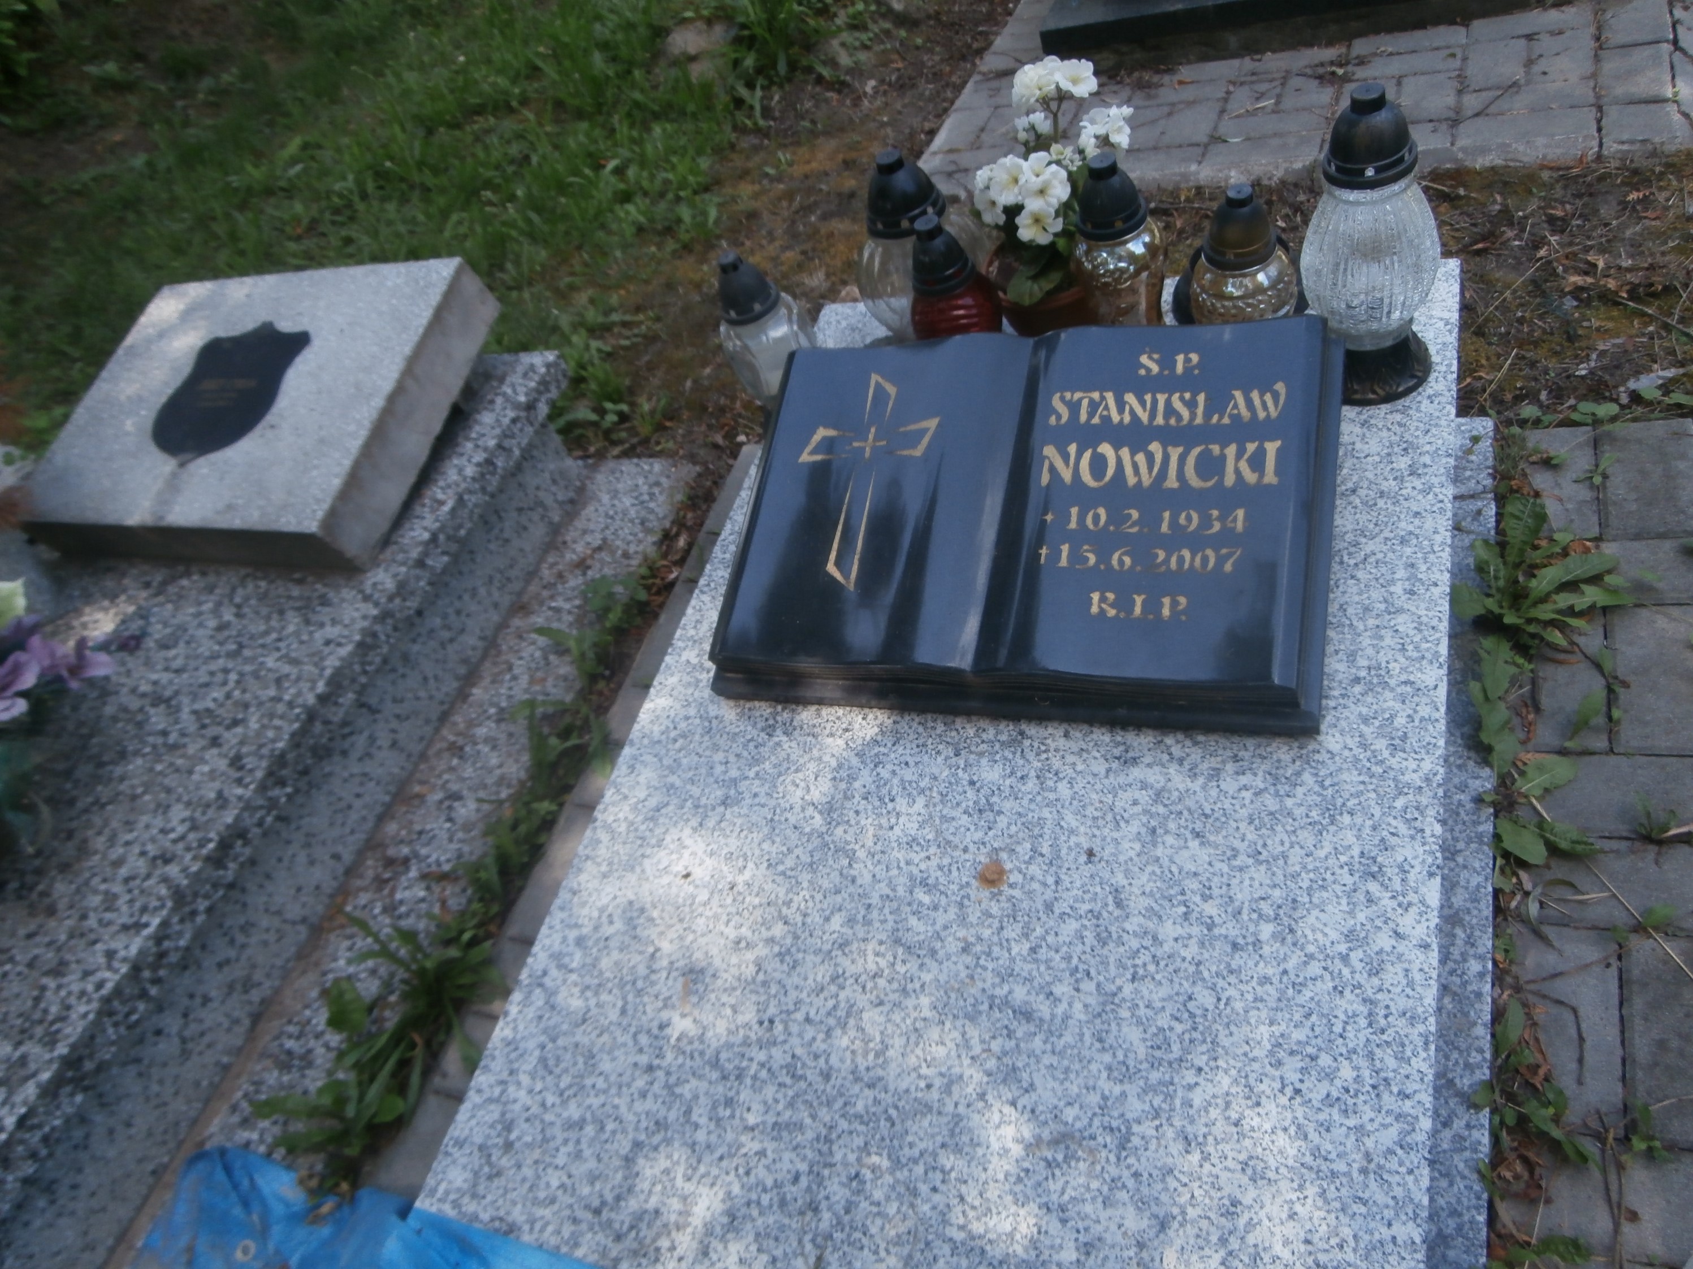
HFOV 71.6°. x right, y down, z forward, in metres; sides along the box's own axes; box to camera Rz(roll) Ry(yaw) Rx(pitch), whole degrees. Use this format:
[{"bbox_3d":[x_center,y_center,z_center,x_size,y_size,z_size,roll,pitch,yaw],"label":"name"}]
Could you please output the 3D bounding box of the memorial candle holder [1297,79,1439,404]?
[{"bbox_3d":[0.519,-0.386,1.158,0.129,0.333,0.129,1,54,24],"label":"memorial candle holder"}]

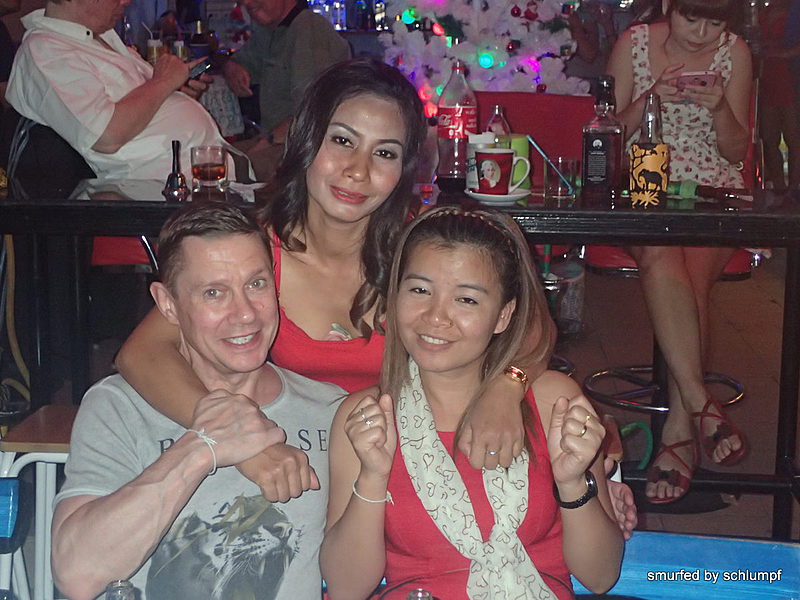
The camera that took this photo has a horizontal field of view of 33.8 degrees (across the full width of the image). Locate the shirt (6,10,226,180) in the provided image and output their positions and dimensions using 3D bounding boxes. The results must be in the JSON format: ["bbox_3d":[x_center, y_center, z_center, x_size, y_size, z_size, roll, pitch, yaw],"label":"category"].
[{"bbox_3d":[-0.763,-0.560,3.700,0.580,0.500,0.490,2,11,9],"label":"shirt"}]

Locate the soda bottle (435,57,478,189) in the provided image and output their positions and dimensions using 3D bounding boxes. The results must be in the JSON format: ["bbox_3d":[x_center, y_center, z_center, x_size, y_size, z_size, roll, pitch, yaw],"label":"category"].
[{"bbox_3d":[0.130,-0.394,2.980,0.087,0.295,0.087,0,11,0],"label":"soda bottle"}]

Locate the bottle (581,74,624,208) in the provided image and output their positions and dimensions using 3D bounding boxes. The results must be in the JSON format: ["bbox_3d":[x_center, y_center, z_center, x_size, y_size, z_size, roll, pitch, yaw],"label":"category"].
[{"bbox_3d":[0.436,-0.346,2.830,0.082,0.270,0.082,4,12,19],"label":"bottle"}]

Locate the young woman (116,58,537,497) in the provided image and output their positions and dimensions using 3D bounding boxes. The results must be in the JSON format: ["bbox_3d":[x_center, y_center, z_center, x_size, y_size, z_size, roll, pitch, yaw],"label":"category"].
[{"bbox_3d":[-0.109,0.208,2.010,0.590,1.150,0.650,0,11,0],"label":"young woman"}]

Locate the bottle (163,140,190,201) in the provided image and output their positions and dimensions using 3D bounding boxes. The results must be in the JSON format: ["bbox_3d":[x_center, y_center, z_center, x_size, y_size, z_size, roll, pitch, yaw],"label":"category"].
[{"bbox_3d":[-0.477,-0.274,2.810,0.060,0.128,0.060,0,11,0],"label":"bottle"}]

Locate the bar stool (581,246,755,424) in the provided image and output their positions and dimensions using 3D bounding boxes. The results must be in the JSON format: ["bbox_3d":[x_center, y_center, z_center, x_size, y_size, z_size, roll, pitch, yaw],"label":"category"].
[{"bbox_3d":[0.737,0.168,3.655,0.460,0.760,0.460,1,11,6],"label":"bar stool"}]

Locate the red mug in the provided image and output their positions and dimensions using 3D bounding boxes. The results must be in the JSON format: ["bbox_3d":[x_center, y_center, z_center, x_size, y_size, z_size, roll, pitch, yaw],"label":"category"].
[{"bbox_3d":[0.217,-0.270,2.775,0.115,0.090,0.081,0,11,0],"label":"red mug"}]

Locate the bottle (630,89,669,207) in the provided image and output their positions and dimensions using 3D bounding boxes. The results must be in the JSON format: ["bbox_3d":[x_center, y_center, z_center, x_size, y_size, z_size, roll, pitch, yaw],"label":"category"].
[{"bbox_3d":[0.521,-0.314,2.755,0.080,0.239,0.080,2,11,9],"label":"bottle"}]

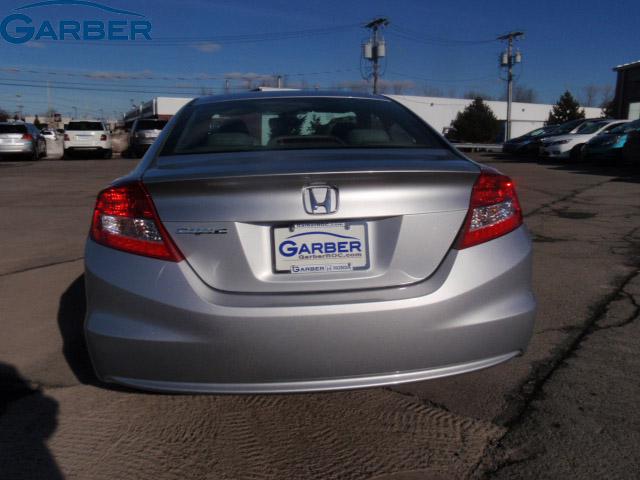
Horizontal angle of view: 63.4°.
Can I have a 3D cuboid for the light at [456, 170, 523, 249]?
[{"bbox_3d":[0.628,-0.130,1.886,0.380,0.270,0.350,-2,12,-5],"label":"light"}]

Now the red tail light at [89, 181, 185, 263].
[{"bbox_3d":[-0.646,-0.081,1.772,0.380,0.270,0.350,-2,12,-5],"label":"red tail light"}]

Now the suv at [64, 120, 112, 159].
[{"bbox_3d":[-11.402,-5.095,25.600,1.850,1.690,4.500,-5,13,-20],"label":"suv"}]

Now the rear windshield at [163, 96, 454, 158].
[{"bbox_3d":[-0.092,-0.592,2.549,1.220,0.290,0.930,-2,12,-5],"label":"rear windshield"}]

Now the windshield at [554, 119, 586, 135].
[{"bbox_3d":[9.879,-4.478,20.335,0.750,0.500,1.380,-2,12,-6],"label":"windshield"}]

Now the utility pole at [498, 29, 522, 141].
[{"bbox_3d":[16.000,-12.930,44.303,0.900,8.932,2.300,-8,14,-29],"label":"utility pole"}]

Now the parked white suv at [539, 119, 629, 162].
[{"bbox_3d":[10.189,-3.586,18.104,4.450,1.480,1.780,-2,12,-6],"label":"parked white suv"}]

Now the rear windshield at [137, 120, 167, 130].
[{"bbox_3d":[-7.957,-5.417,24.491,1.330,0.450,0.300,-5,13,-20],"label":"rear windshield"}]

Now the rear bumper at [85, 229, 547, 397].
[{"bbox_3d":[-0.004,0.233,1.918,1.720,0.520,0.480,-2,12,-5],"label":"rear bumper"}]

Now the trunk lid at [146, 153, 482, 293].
[{"bbox_3d":[-0.015,-0.082,1.911,1.240,0.440,0.520,-2,12,-5],"label":"trunk lid"}]

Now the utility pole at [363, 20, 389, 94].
[{"bbox_3d":[4.102,-11.534,38.439,0.900,8.929,2.300,-8,14,-29],"label":"utility pole"}]

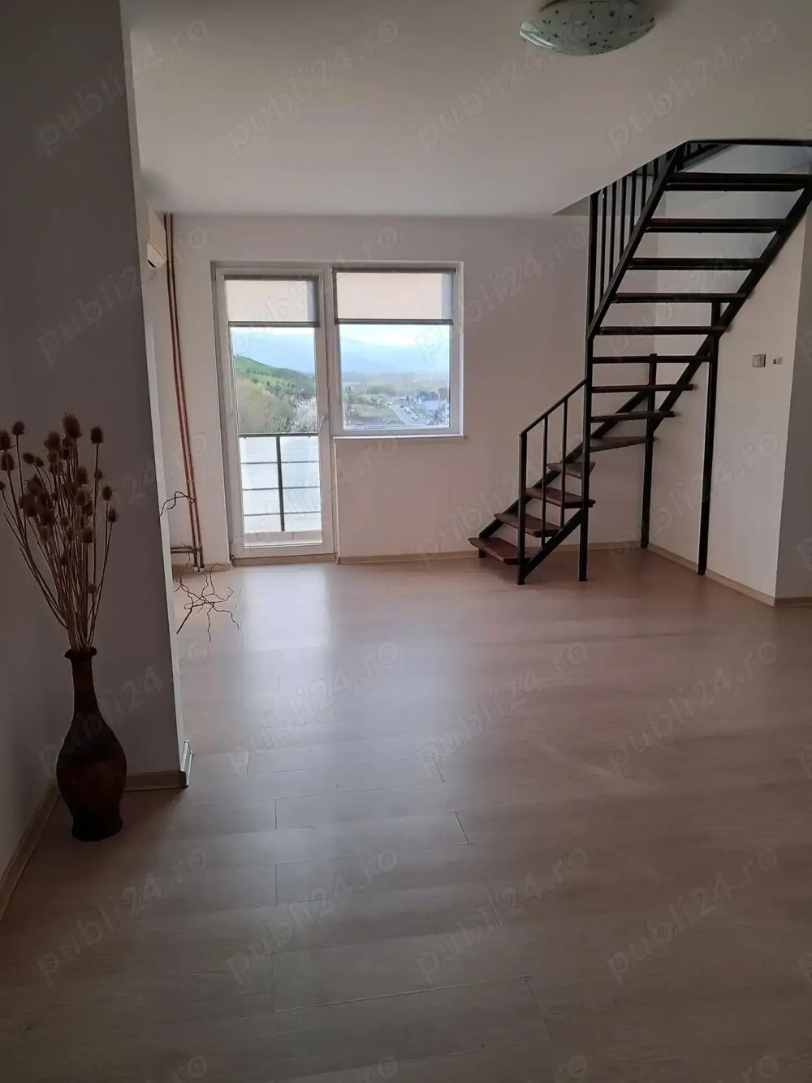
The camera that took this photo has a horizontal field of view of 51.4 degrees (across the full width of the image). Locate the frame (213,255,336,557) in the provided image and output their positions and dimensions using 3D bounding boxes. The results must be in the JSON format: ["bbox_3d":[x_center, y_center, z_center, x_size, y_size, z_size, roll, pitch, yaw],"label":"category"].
[{"bbox_3d":[-0.915,-0.902,6.137,0.798,2.110,0.120,-3,12,-9],"label":"frame"}]

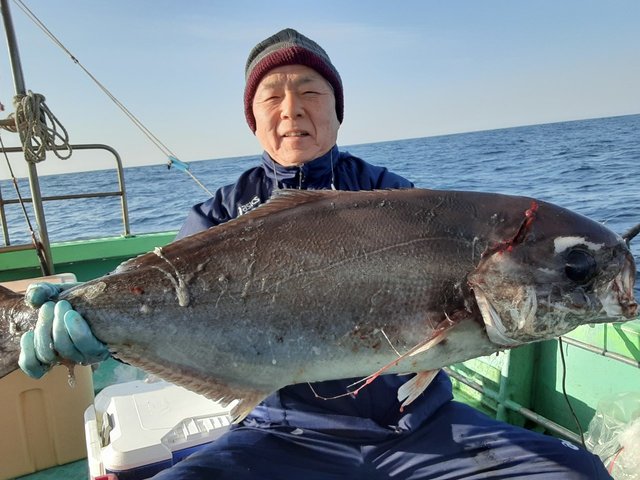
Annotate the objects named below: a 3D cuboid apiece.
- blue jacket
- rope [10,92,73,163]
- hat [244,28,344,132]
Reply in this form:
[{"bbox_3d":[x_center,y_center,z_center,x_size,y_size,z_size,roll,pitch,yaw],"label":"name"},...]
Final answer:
[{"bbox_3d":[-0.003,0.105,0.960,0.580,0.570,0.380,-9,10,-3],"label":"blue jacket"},{"bbox_3d":[-1.283,-0.523,2.300,0.250,0.330,0.170,-9,11,-14],"label":"rope"},{"bbox_3d":[-0.049,-0.309,0.965,0.192,0.205,0.225,-6,10,1],"label":"hat"}]

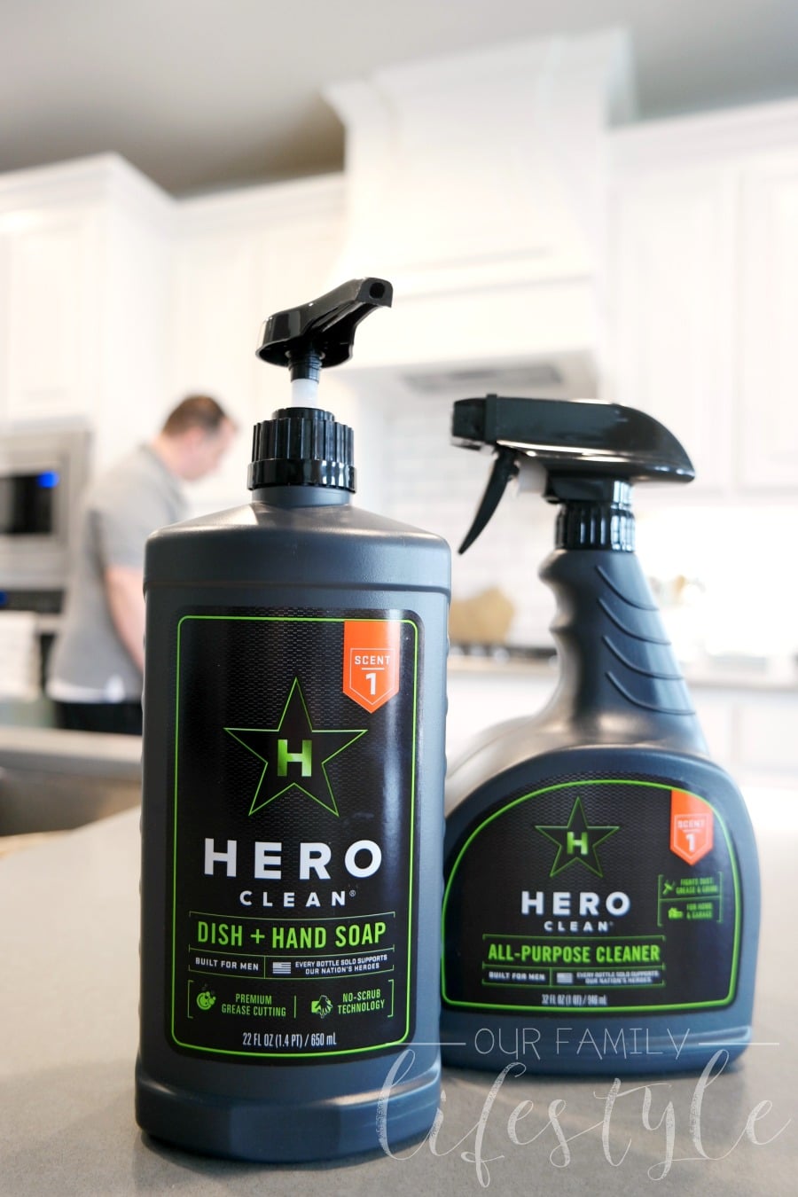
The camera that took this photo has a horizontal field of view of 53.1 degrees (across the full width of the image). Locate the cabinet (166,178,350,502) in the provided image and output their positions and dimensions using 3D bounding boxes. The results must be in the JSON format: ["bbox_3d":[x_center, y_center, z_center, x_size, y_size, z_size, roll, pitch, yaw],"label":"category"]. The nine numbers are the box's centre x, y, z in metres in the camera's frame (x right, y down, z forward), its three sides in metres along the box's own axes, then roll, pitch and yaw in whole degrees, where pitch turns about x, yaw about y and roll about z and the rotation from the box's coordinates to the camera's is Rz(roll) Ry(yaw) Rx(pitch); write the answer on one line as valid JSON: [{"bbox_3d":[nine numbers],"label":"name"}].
[{"bbox_3d":[-0.396,-0.829,2.766,0.710,1.015,0.380,1,1,19],"label":"cabinet"}]

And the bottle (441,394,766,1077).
[{"bbox_3d":[0.077,0.047,0.335,0.139,0.265,0.068,1,0,-3],"label":"bottle"}]

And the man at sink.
[{"bbox_3d":[-0.695,0.240,2.230,0.550,1.630,0.500,1,1,-21],"label":"man at sink"}]

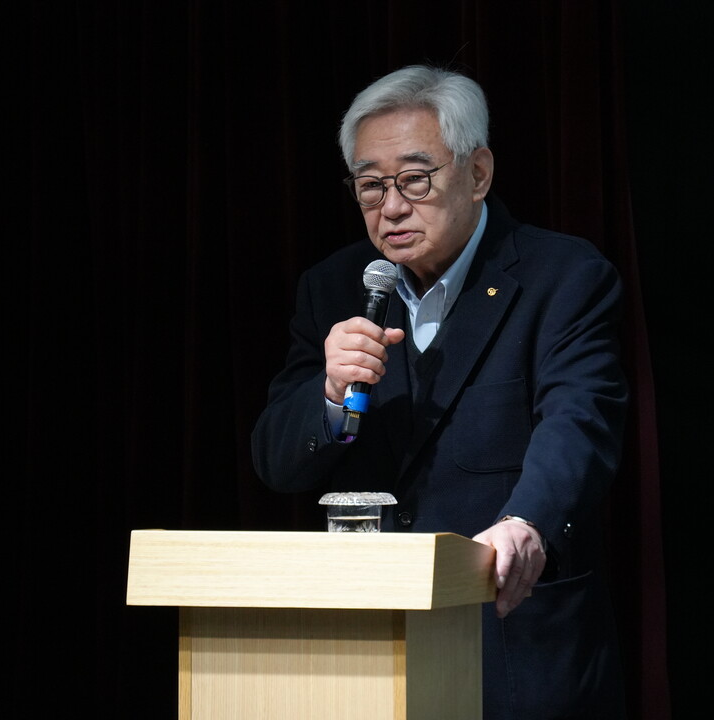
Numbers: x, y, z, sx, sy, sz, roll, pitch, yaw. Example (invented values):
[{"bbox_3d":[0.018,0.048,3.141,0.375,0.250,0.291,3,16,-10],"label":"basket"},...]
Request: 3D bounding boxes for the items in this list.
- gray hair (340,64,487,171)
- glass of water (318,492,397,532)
[{"bbox_3d":[0.078,-0.305,10.370,0.185,0.175,0.215,-8,8,34],"label":"gray hair"},{"bbox_3d":[0.002,0.223,10.101,0.105,0.094,0.105,0,1,0],"label":"glass of water"}]

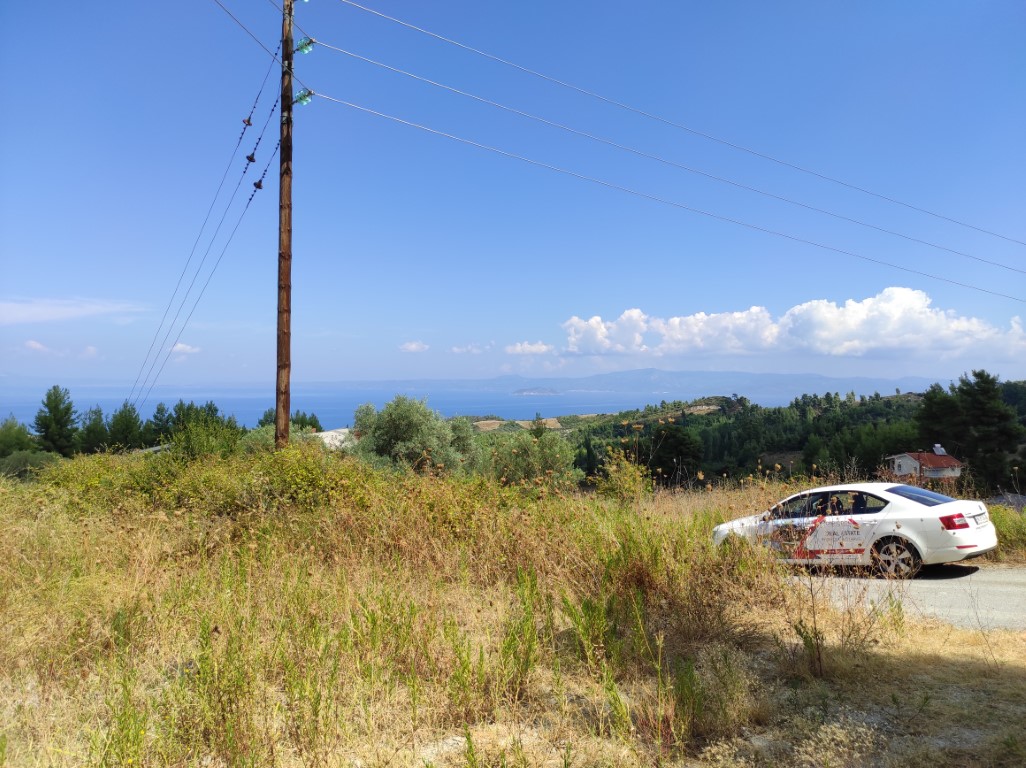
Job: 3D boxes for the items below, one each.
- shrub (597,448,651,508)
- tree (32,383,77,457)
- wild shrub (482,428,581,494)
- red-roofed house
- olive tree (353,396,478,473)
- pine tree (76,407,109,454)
[{"bbox_3d":[2.259,1.935,15.000,1.130,1.260,1.100,0,1,0],"label":"shrub"},{"bbox_3d":[-33.436,2.880,54.000,3.210,5.690,3.200,0,1,0],"label":"tree"},{"bbox_3d":[0.650,2.721,26.000,3.580,2.320,3.400,0,1,0],"label":"wild shrub"},{"bbox_3d":[71.000,13.400,128.000,7.500,6.000,10.500,0,1,0],"label":"red-roofed house"},{"bbox_3d":[-3.687,2.099,28.000,4.760,3.250,4.600,0,1,0],"label":"olive tree"},{"bbox_3d":[-32.368,3.887,57.000,2.460,4.310,2.500,0,1,0],"label":"pine tree"}]

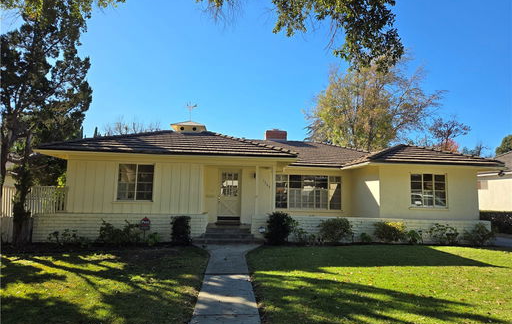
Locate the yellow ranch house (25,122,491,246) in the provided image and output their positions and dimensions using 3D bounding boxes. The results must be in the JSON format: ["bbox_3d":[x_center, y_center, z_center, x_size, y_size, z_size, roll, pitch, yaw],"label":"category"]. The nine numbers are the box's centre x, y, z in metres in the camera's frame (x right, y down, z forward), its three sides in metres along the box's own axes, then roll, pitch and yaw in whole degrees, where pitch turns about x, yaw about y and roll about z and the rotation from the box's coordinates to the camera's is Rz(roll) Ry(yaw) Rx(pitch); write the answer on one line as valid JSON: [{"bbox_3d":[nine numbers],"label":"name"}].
[{"bbox_3d":[0.607,0.873,16.621,15.600,4.700,11.500,2,-5,-5],"label":"yellow ranch house"}]

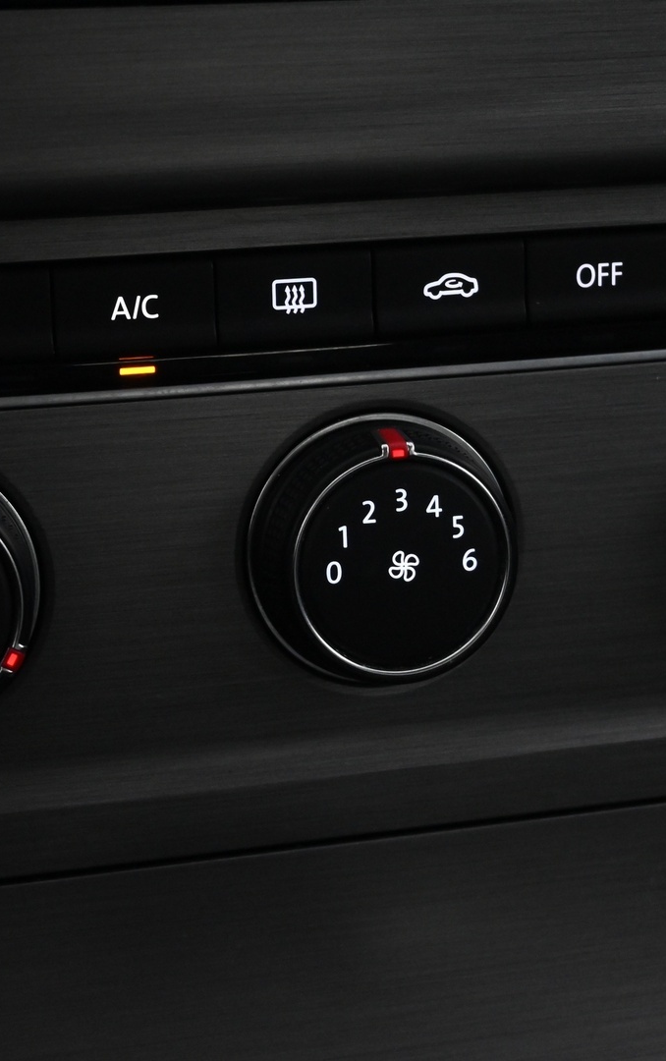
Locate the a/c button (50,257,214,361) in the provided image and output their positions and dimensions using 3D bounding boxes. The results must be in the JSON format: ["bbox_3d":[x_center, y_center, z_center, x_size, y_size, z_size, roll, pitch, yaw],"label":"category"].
[{"bbox_3d":[-0.028,-0.031,0.317,0.023,0.013,0.005,-5,11,-14],"label":"a/c button"}]

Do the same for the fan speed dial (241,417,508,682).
[{"bbox_3d":[0.009,0.004,0.325,0.040,0.040,0.013,-5,11,-14],"label":"fan speed dial"}]

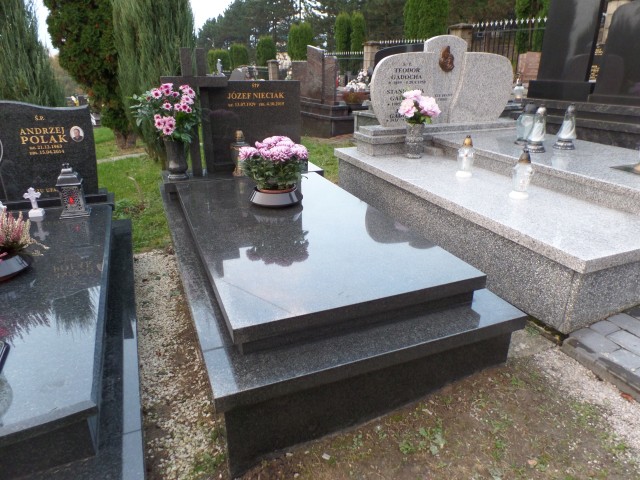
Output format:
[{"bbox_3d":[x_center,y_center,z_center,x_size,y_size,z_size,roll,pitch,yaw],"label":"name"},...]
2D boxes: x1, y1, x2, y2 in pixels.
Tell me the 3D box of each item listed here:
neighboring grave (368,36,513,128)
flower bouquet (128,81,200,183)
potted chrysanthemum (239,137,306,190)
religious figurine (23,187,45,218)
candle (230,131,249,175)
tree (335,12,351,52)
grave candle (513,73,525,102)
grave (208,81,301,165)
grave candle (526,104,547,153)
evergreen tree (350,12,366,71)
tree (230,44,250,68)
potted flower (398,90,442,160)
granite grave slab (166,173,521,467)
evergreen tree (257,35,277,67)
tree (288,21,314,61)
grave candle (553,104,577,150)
[{"bbox_3d":[1.074,-1.392,3.710,1.474,0.726,0.110,-8,25,-21],"label":"neighboring grave"},{"bbox_3d":[-0.963,-0.663,2.625,0.420,0.580,0.380,-8,25,-21],"label":"flower bouquet"},{"bbox_3d":[-0.240,-0.393,2.253,0.385,0.275,0.363,1,23,0],"label":"potted chrysanthemum"},{"bbox_3d":[-1.677,-0.227,2.487,0.092,0.178,0.060,-8,25,-21],"label":"religious figurine"},{"bbox_3d":[-0.543,-0.574,2.816,0.125,0.290,0.125,-8,25,-21],"label":"candle"},{"bbox_3d":[1.052,-8.664,19.241,0.740,2.885,0.740,-8,25,-21],"label":"tree"},{"bbox_3d":[2.148,-1.646,4.567,0.115,0.272,0.115,-8,25,-21],"label":"grave candle"},{"bbox_3d":[-0.436,-0.802,2.907,0.625,0.536,0.080,-8,25,-21],"label":"grave"},{"bbox_3d":[1.624,-0.823,3.147,0.145,0.336,0.145,-8,25,-21],"label":"grave candle"},{"bbox_3d":[1.702,-8.314,18.463,0.710,2.769,0.710,1,23,0],"label":"evergreen tree"},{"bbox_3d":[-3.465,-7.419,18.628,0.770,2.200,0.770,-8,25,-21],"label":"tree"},{"bbox_3d":[0.607,-0.708,2.597,0.255,0.385,0.225,-8,25,-21],"label":"potted flower"},{"bbox_3d":[-0.180,0.056,2.260,1.100,0.436,2.123,-8,25,-21],"label":"granite grave slab"},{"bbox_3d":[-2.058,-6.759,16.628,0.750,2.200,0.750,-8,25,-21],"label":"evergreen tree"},{"bbox_3d":[-0.638,-6.188,14.648,0.820,2.300,0.820,-8,25,-21],"label":"tree"},{"bbox_3d":[1.442,-0.663,2.462,0.118,0.245,0.118,-8,25,-21],"label":"grave candle"}]

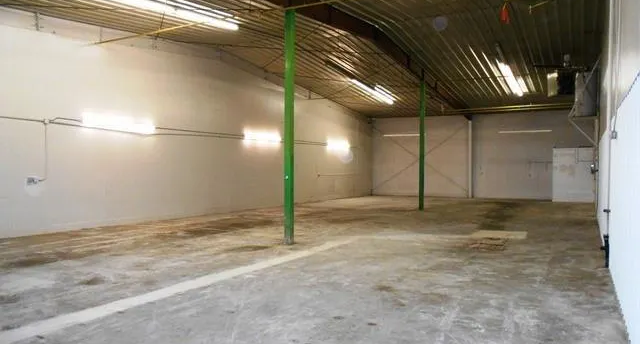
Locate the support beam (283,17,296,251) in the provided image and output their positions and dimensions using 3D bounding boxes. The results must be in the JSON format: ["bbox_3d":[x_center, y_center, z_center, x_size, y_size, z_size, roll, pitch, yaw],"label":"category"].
[{"bbox_3d":[-0.592,-0.889,9.482,0.180,4.624,0.180,0,0,29],"label":"support beam"}]

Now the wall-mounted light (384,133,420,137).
[{"bbox_3d":[4.653,-1.999,26.327,2.443,0.100,0.100,0,0,29],"label":"wall-mounted light"}]

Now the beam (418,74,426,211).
[{"bbox_3d":[3.680,-0.883,17.273,0.175,4.552,0.175,0,0,29],"label":"beam"}]

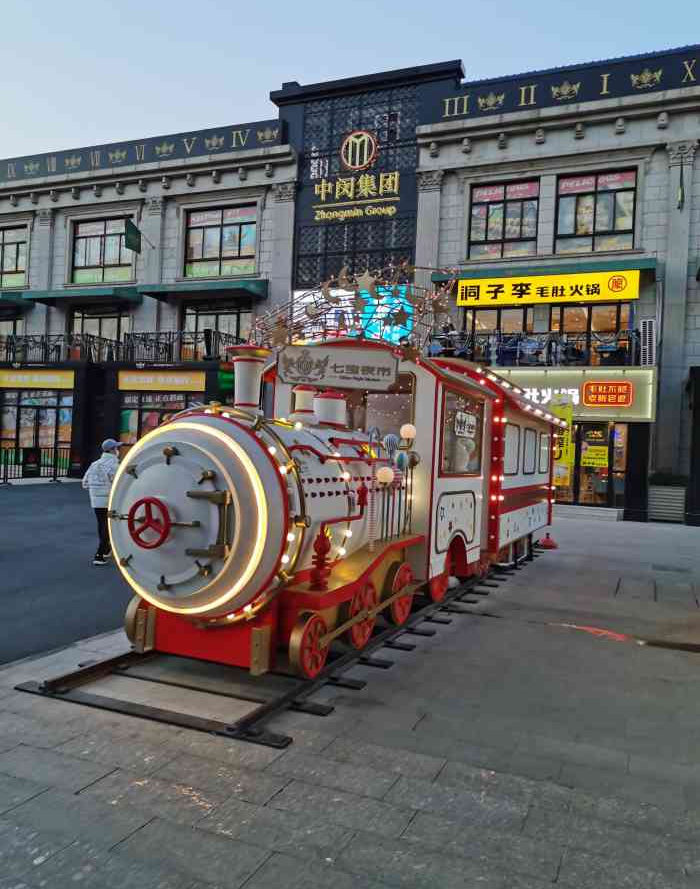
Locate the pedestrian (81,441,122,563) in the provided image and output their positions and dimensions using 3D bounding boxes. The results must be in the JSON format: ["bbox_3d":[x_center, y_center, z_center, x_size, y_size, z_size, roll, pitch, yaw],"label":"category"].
[{"bbox_3d":[-3.371,0.765,10.036,0.560,1.672,0.420,2,-1,27],"label":"pedestrian"}]

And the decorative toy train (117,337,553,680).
[{"bbox_3d":[0.919,0.293,9.458,2.150,2.803,10.498,2,-1,23],"label":"decorative toy train"}]

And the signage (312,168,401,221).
[{"bbox_3d":[0.194,-9.286,27.194,3.559,1.670,0.150,2,-1,23],"label":"signage"}]

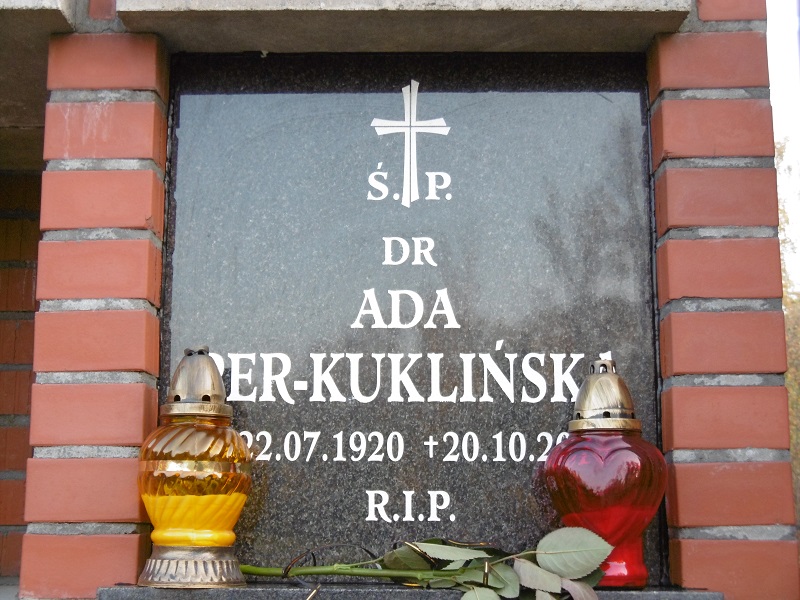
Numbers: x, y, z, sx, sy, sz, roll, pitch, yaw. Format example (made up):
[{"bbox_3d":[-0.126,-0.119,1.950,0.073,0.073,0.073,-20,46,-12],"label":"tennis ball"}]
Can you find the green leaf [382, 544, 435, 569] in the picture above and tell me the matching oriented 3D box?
[{"bbox_3d":[0.008,0.263,1.395,0.054,0.027,0.026,0,-10,1],"label":"green leaf"}]

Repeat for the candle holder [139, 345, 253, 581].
[{"bbox_3d":[-0.211,0.171,1.407,0.117,0.245,0.117,0,-10,1],"label":"candle holder"}]

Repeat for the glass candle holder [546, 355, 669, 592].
[{"bbox_3d":[0.213,0.178,1.411,0.126,0.233,0.122,-2,-10,11],"label":"glass candle holder"}]

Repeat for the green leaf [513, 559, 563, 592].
[{"bbox_3d":[0.136,0.273,1.350,0.050,0.034,0.024,0,-10,1],"label":"green leaf"}]

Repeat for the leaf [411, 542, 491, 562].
[{"bbox_3d":[0.052,0.257,1.390,0.080,0.020,0.030,0,-10,1],"label":"leaf"}]

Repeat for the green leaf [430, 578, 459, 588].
[{"bbox_3d":[0.043,0.284,1.365,0.030,0.010,0.016,0,-10,1],"label":"green leaf"}]

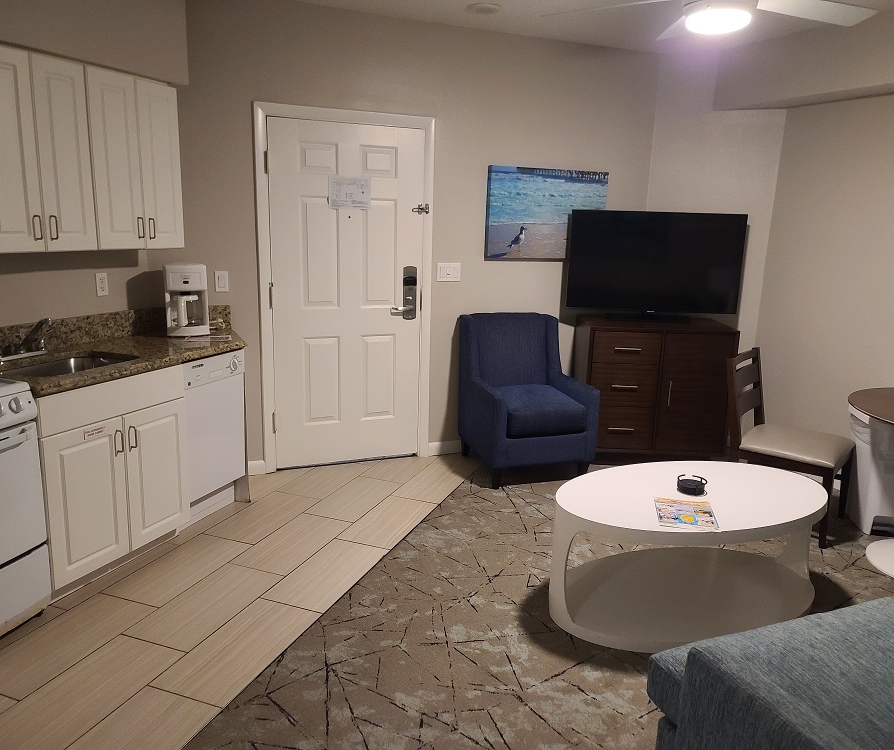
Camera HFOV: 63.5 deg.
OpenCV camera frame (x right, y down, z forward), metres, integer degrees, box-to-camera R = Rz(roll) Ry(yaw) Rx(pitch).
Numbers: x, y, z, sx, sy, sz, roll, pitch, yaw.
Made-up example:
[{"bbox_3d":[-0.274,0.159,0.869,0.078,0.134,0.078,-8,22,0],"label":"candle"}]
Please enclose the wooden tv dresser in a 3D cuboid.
[{"bbox_3d":[1.331,0.103,4.783,0.902,0.899,0.560,2,12,1],"label":"wooden tv dresser"}]

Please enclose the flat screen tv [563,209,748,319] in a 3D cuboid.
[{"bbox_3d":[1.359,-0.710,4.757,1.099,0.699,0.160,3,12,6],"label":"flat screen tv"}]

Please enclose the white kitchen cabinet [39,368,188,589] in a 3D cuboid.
[{"bbox_3d":[-1.645,0.375,3.169,0.610,0.797,0.746,7,13,21],"label":"white kitchen cabinet"}]

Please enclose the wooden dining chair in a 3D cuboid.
[{"bbox_3d":[1.798,0.349,3.793,0.550,0.867,0.495,11,16,37],"label":"wooden dining chair"}]

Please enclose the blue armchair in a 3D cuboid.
[{"bbox_3d":[0.489,0.122,4.482,0.675,0.945,0.700,-2,13,-16],"label":"blue armchair"}]

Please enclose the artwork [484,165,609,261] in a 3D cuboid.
[{"bbox_3d":[0.656,-1.036,4.708,0.886,0.587,0.037,-4,13,-23],"label":"artwork"}]

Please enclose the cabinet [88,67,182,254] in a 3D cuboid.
[{"bbox_3d":[-1.583,-0.996,3.439,0.325,0.766,0.534,7,13,21],"label":"cabinet"}]

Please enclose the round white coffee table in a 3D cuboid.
[{"bbox_3d":[1.005,0.701,3.004,1.190,0.476,0.745,-3,13,-19],"label":"round white coffee table"}]

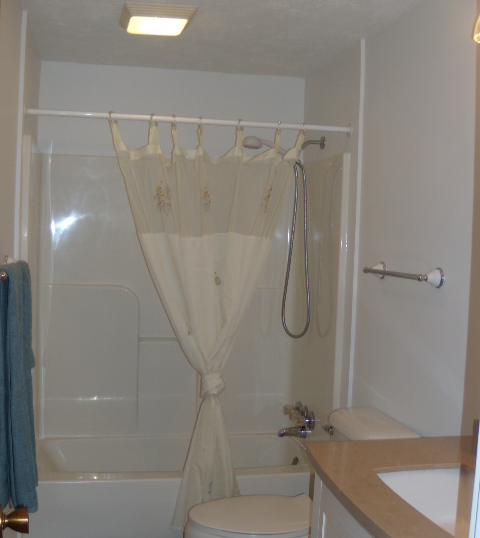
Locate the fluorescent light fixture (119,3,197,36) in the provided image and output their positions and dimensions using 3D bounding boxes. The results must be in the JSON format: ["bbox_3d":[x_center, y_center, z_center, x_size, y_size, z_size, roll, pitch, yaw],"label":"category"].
[{"bbox_3d":[-0.324,-0.965,2.598,0.271,0.043,0.267,1,4,-11],"label":"fluorescent light fixture"}]

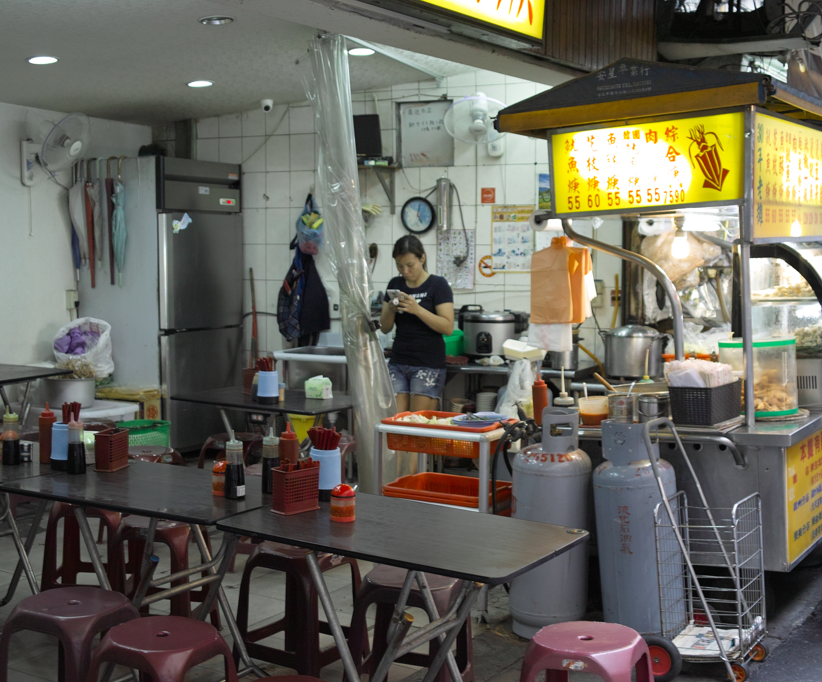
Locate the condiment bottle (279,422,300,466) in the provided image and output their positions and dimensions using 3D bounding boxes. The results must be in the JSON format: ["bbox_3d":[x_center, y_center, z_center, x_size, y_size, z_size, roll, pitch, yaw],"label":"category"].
[{"bbox_3d":[-0.389,0.368,3.740,0.063,0.216,0.063,0,5,-6],"label":"condiment bottle"}]

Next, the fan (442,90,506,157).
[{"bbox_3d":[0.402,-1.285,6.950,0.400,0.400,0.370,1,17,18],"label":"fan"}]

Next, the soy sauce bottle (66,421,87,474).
[{"bbox_3d":[-1.218,0.379,4.250,0.067,0.208,0.067,0,5,0],"label":"soy sauce bottle"}]

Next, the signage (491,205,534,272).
[{"bbox_3d":[0.642,-0.638,7.323,0.295,0.415,0.010,3,5,27],"label":"signage"}]

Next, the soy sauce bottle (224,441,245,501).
[{"bbox_3d":[-0.545,0.384,3.615,0.063,0.203,0.063,0,5,-9],"label":"soy sauce bottle"}]

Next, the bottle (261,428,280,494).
[{"bbox_3d":[-0.467,0.401,3.900,0.066,0.216,0.066,0,5,0],"label":"bottle"}]

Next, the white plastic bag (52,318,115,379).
[{"bbox_3d":[-2.102,0.042,7.482,0.370,0.390,0.310,-1,5,-9],"label":"white plastic bag"}]

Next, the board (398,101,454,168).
[{"bbox_3d":[0.096,-1.322,7.465,0.400,0.450,0.035,3,6,28],"label":"board"}]

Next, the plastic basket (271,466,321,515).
[{"bbox_3d":[-0.337,0.432,3.416,0.070,0.125,0.135,4,6,38],"label":"plastic basket"}]

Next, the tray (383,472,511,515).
[{"bbox_3d":[0.167,0.686,5.042,0.475,0.130,0.345,3,5,27],"label":"tray"}]

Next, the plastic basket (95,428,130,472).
[{"bbox_3d":[-1.043,0.382,4.072,0.077,0.127,0.125,2,5,16],"label":"plastic basket"}]

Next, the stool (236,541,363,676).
[{"bbox_3d":[-0.393,0.963,4.231,0.360,0.455,0.360,4,6,38],"label":"stool"}]

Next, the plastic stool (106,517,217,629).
[{"bbox_3d":[-0.953,0.917,4.462,0.360,0.465,0.360,2,5,20],"label":"plastic stool"}]

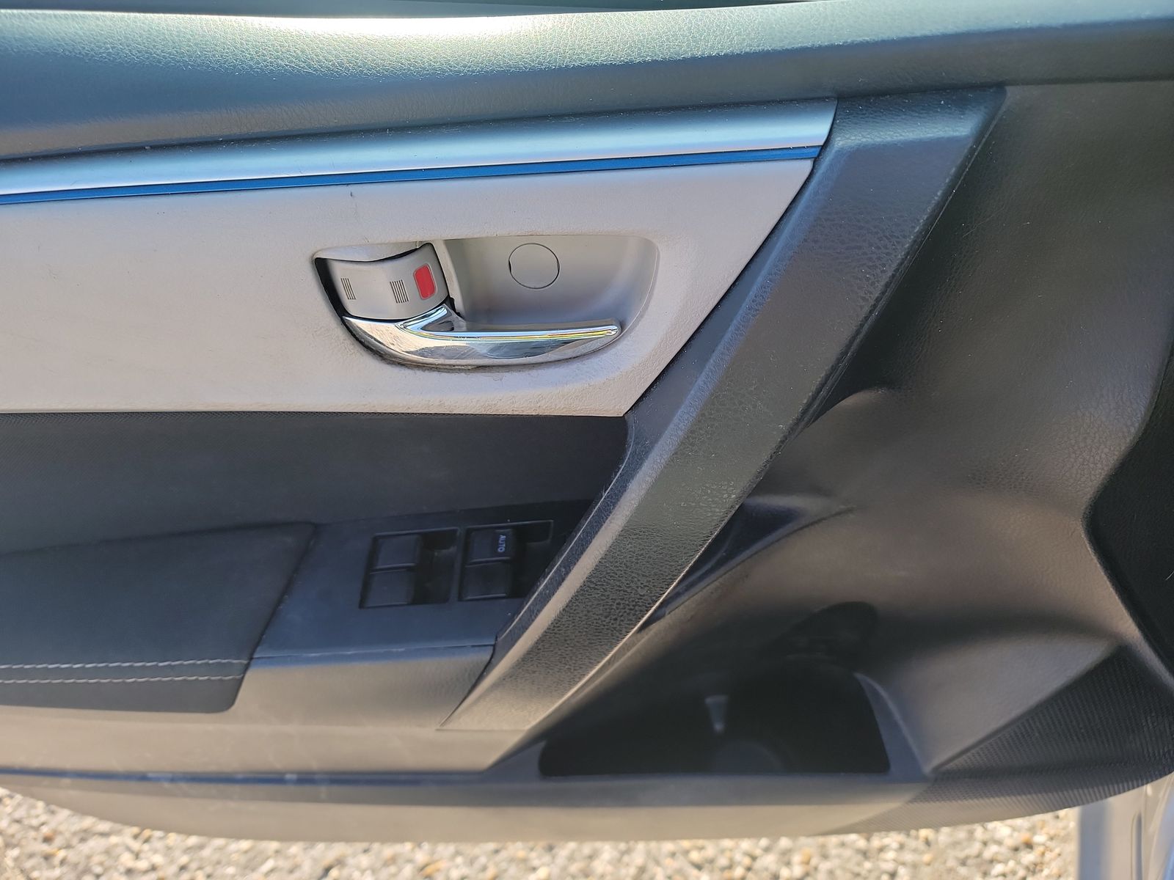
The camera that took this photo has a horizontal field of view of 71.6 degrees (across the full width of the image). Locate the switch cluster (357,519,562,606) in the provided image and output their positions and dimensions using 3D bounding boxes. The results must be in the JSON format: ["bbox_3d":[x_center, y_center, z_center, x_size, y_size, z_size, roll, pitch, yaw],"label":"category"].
[{"bbox_3d":[-0.065,0.062,0.415,0.095,0.016,0.045,-1,45,0],"label":"switch cluster"}]

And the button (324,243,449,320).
[{"bbox_3d":[-0.095,-0.075,0.388,0.052,0.032,0.018,-1,45,0],"label":"button"}]

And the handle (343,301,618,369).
[{"bbox_3d":[-0.049,-0.049,0.384,0.128,0.023,0.022,-1,45,0],"label":"handle"}]

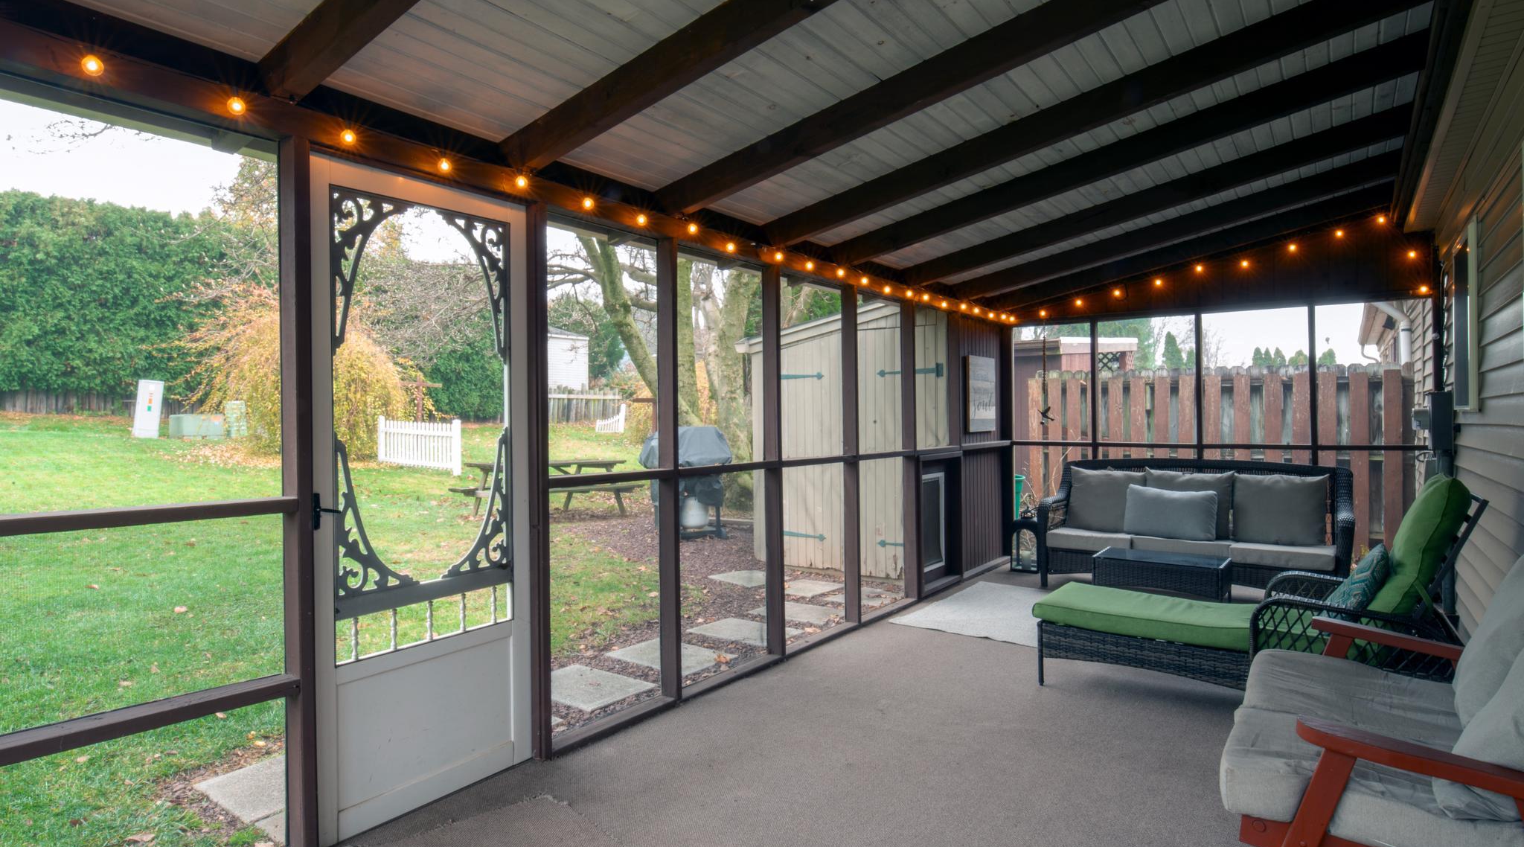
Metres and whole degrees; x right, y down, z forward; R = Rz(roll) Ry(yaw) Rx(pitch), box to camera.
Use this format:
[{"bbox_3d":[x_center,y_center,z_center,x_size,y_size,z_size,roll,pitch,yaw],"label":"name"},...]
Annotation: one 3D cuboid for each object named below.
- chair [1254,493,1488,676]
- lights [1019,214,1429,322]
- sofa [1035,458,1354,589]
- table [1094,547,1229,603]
[{"bbox_3d":[2.428,0.738,3.362,0.866,0.973,0.753,0,0,36],"label":"chair"},{"bbox_3d":[3.271,-1.134,6.022,2.680,0.530,0.100,0,0,36],"label":"lights"},{"bbox_3d":[3.068,0.741,5.760,1.899,0.939,0.828,0,0,36],"label":"sofa"},{"bbox_3d":[2.514,1.028,5.061,0.732,0.379,0.394,0,0,36],"label":"table"}]

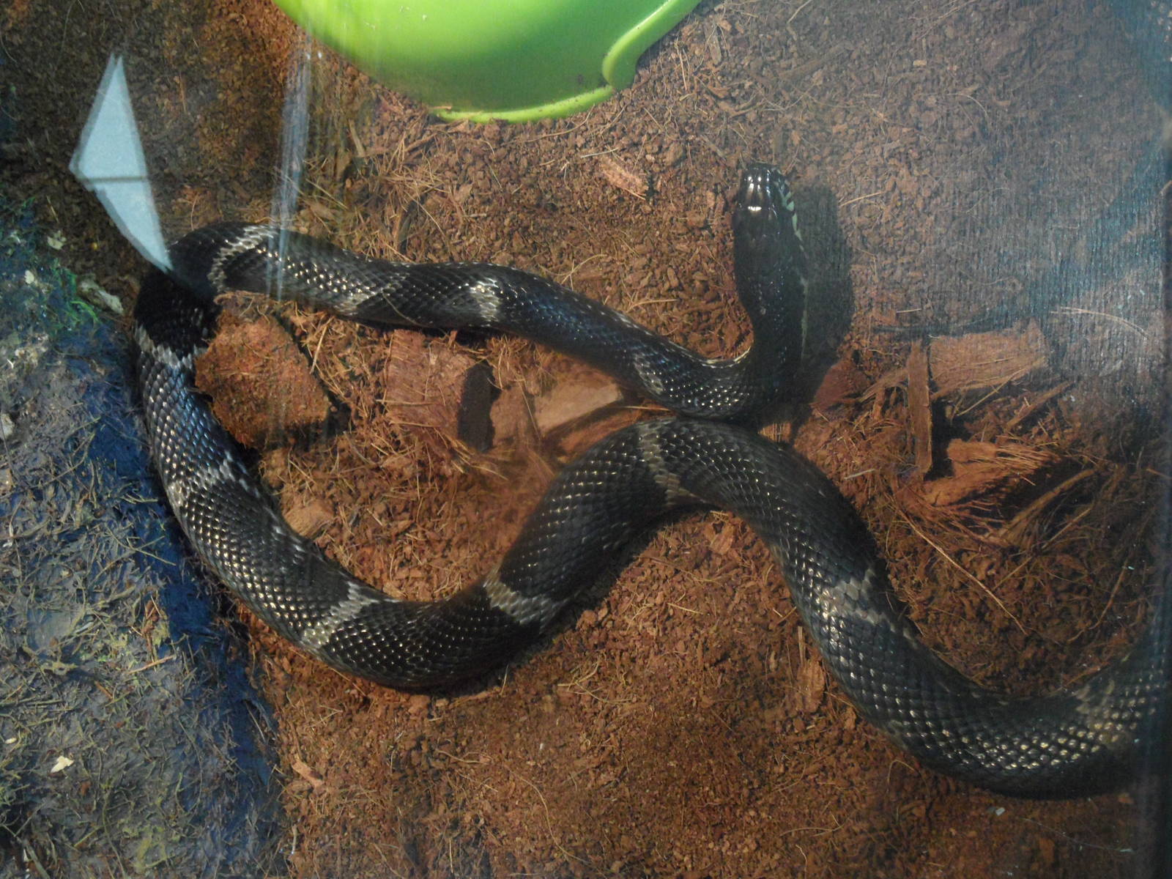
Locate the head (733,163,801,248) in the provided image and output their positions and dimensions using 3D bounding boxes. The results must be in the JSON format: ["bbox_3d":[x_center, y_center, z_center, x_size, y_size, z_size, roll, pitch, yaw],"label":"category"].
[{"bbox_3d":[0.064,-0.083,0.600,0.022,0.016,0.031,-7,66,9],"label":"head"}]

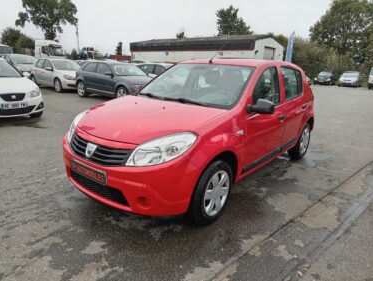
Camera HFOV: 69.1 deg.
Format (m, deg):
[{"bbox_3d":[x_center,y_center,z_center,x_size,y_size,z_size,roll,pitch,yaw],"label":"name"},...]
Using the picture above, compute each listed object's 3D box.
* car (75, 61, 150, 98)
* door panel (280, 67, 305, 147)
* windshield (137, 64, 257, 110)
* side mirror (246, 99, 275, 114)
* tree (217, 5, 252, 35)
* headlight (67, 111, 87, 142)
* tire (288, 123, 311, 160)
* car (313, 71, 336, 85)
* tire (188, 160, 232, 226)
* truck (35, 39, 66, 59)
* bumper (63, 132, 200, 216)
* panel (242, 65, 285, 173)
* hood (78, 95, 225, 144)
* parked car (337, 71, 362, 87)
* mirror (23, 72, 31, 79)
[{"bbox_3d":[-2.679,-2.355,10.789,4.220,1.430,1.780,14,19,37],"label":"car"},{"bbox_3d":[1.476,-0.458,3.806,0.220,1.100,1.030,15,19,37],"label":"door panel"},{"bbox_3d":[0.119,-0.691,3.218,1.380,0.160,0.820,15,54,37],"label":"windshield"},{"bbox_3d":[0.739,-0.329,2.655,0.230,0.165,0.150,14,19,37],"label":"side mirror"},{"bbox_3d":[6.755,-15.349,42.377,6.800,10.800,6.800,3,15,0],"label":"tree"},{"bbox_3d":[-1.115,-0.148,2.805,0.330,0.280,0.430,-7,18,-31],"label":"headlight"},{"bbox_3d":[1.849,0.005,4.460,0.190,0.620,0.620,15,19,37],"label":"tire"},{"bbox_3d":[15.826,-7.146,31.000,1.750,1.500,4.200,14,19,37],"label":"car"},{"bbox_3d":[0.216,0.458,2.503,0.190,0.620,0.620,15,19,37],"label":"tire"},{"bbox_3d":[-17.785,-10.327,33.250,5.900,3.600,2.500,9,16,21],"label":"truck"},{"bbox_3d":[-0.701,0.240,2.471,1.700,0.460,0.480,15,19,37],"label":"bumper"},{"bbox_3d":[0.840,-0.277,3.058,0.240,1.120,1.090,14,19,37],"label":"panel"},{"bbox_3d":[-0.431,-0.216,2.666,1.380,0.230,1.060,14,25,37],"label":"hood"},{"bbox_3d":[17.484,-6.535,29.000,1.770,1.630,4.300,15,19,38],"label":"parked car"},{"bbox_3d":[-4.100,-1.686,6.967,0.120,0.150,0.200,14,19,37],"label":"mirror"}]

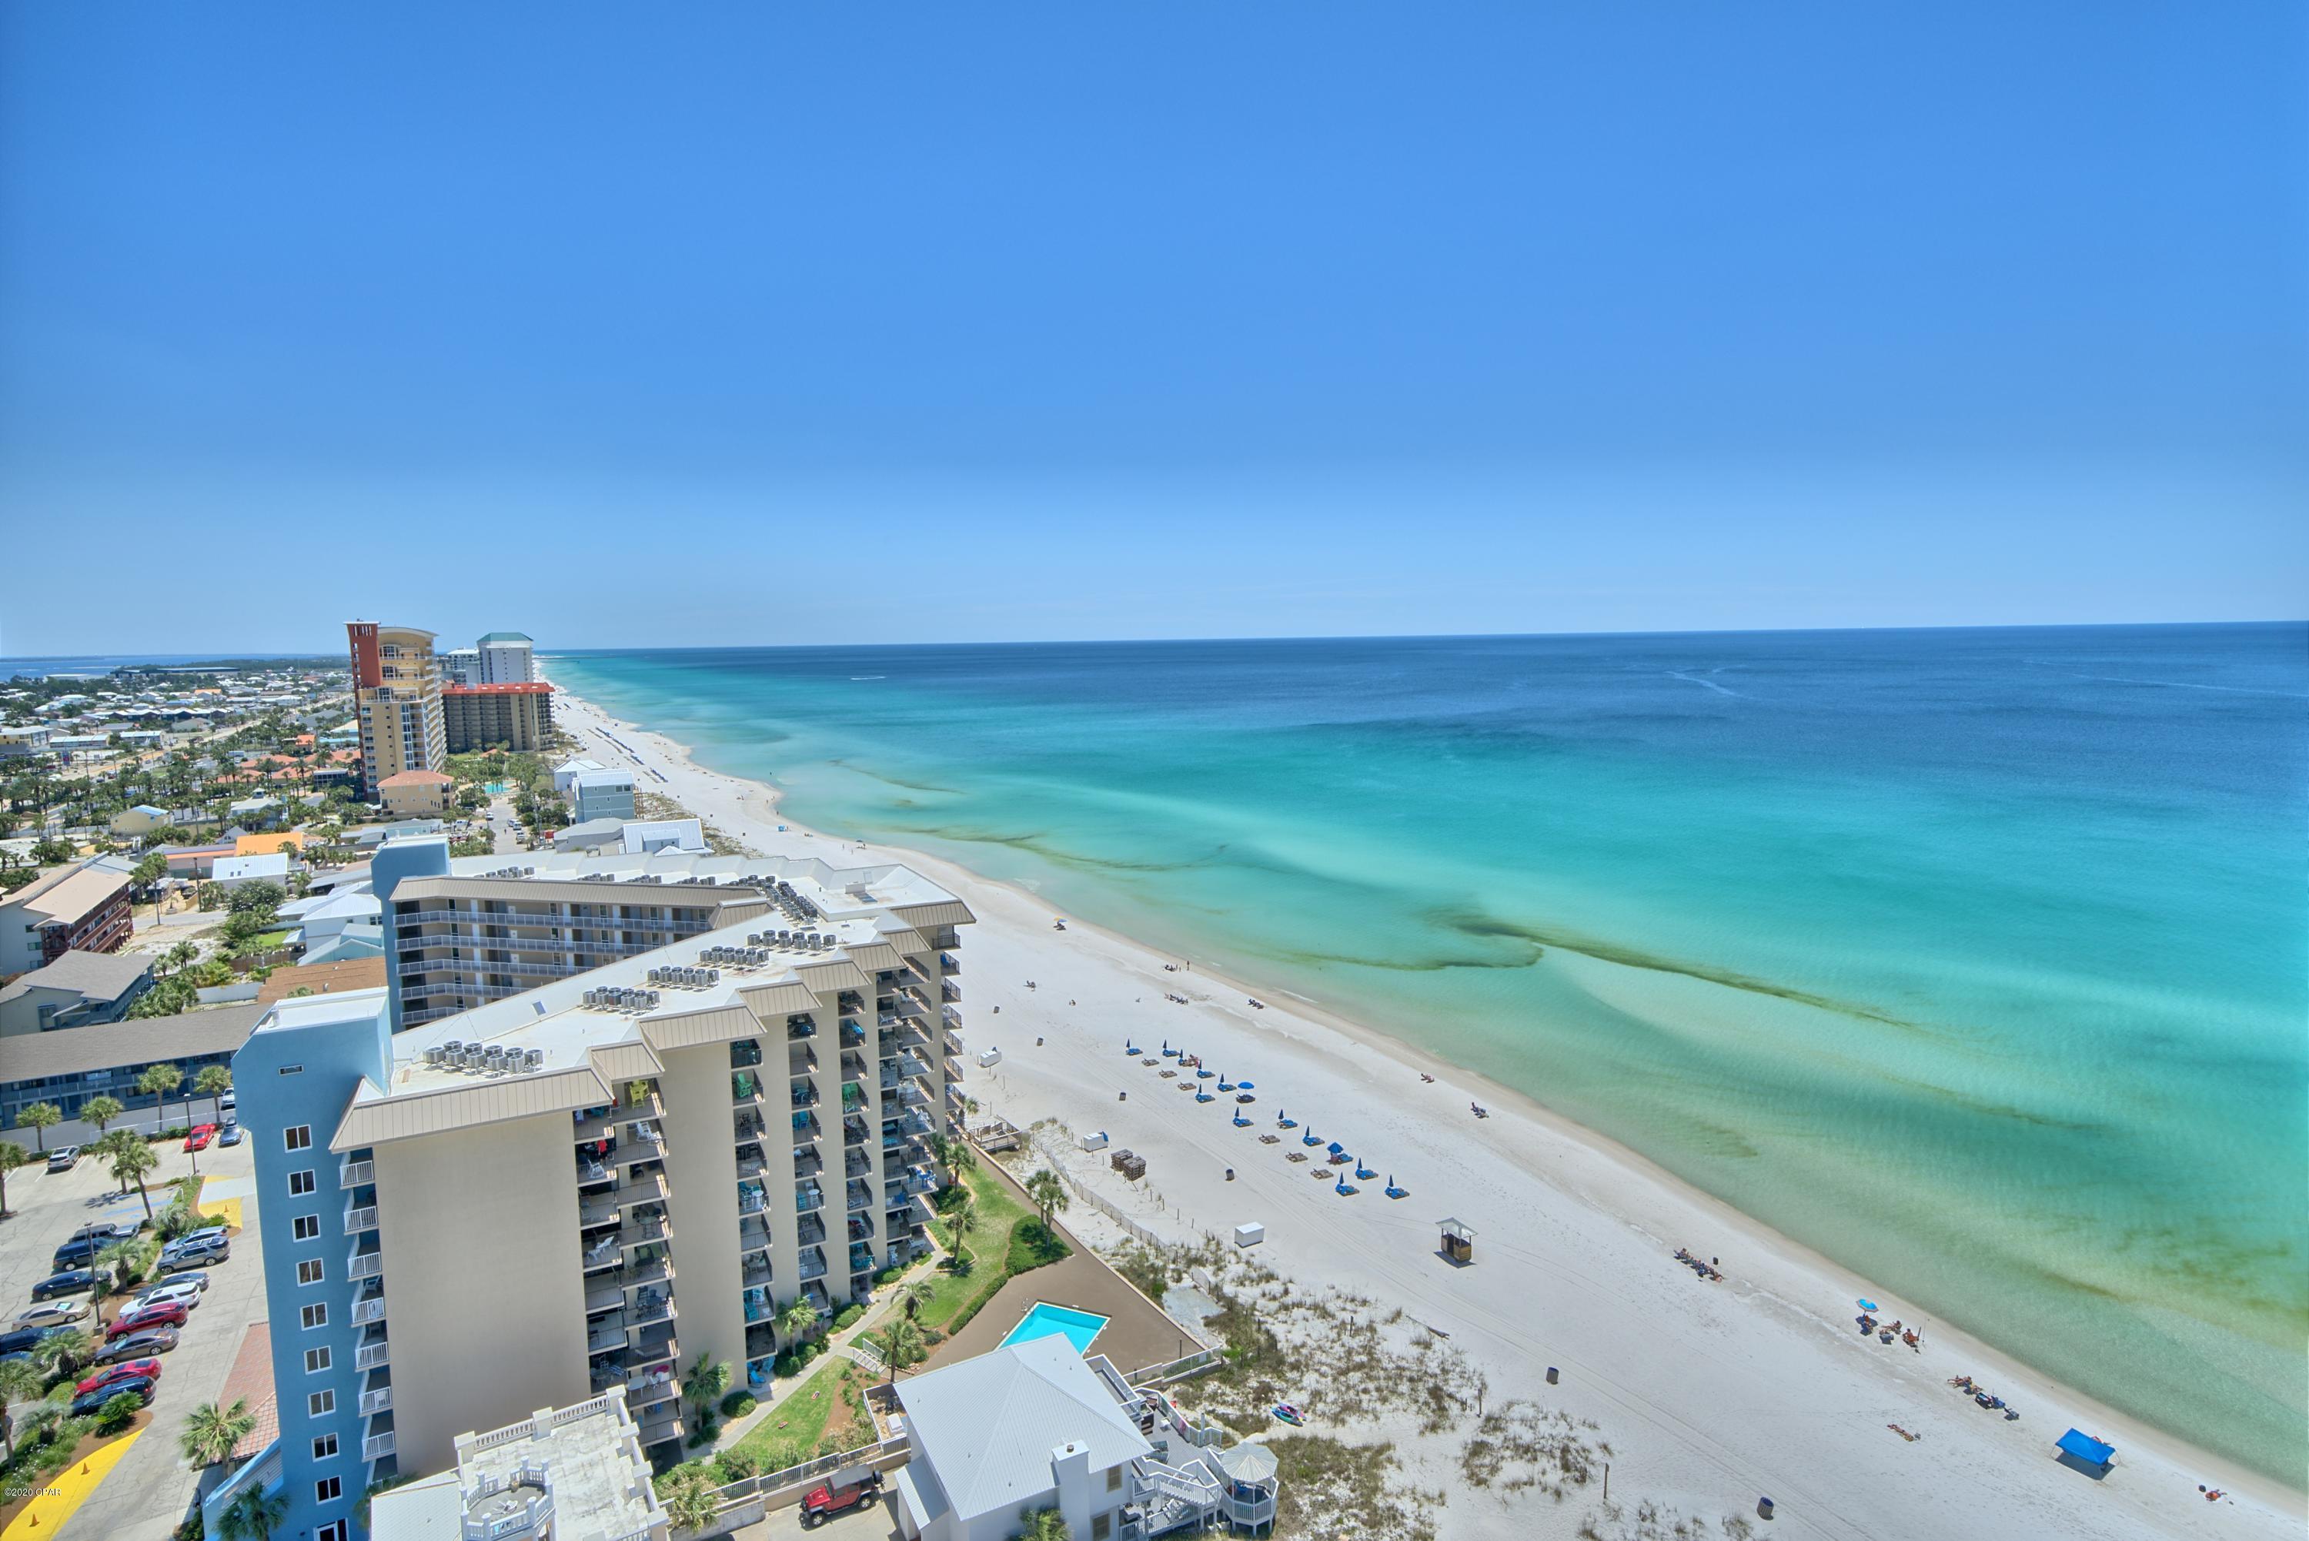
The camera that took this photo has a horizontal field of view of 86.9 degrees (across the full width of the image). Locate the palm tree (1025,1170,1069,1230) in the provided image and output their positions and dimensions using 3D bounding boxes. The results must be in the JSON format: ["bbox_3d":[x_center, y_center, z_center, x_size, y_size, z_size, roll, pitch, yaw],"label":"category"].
[{"bbox_3d":[-9.471,38.065,106.697,3.400,5.800,3.400,-1,6,0],"label":"palm tree"}]

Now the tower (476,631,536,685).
[{"bbox_3d":[-370.116,-48.615,699.784,23.000,60.000,20.000,-7,9,-44],"label":"tower"}]

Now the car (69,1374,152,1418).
[{"bbox_3d":[-72.635,43.615,85.101,4.500,1.600,1.830,-4,7,-28],"label":"car"}]

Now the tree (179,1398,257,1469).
[{"bbox_3d":[-57.446,42.685,75.315,3.800,6.300,3.800,-1,6,0],"label":"tree"}]

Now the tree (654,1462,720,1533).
[{"bbox_3d":[-27.552,44.030,72.319,3.400,3.400,3.400,-1,6,0],"label":"tree"}]

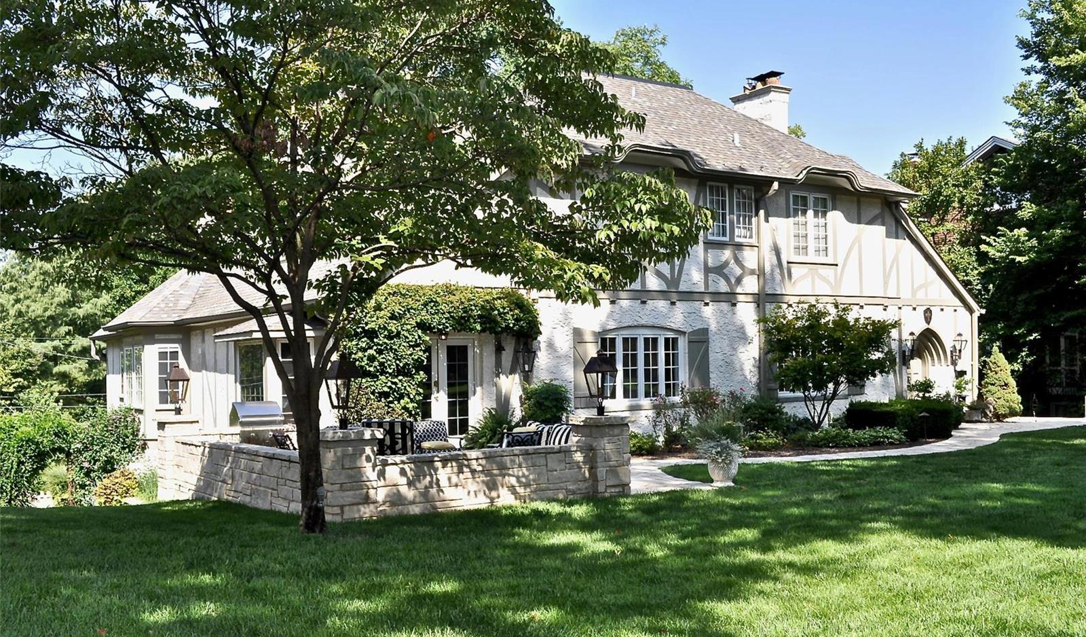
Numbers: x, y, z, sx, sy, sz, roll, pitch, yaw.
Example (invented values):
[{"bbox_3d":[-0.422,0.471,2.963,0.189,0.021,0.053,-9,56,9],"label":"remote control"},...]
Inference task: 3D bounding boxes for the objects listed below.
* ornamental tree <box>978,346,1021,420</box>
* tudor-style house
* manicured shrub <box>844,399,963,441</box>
[{"bbox_3d":[11.067,1.568,26.200,1.020,1.800,1.020,0,-2,-35],"label":"ornamental tree"},{"bbox_3d":[-0.109,-2.063,28.310,18.800,9.800,13.600,1,-3,-33],"label":"tudor-style house"},{"bbox_3d":[7.513,2.046,22.199,3.000,0.780,1.750,1,-3,-33],"label":"manicured shrub"}]

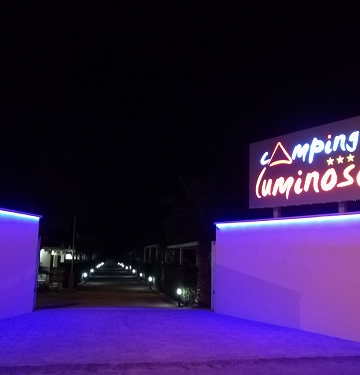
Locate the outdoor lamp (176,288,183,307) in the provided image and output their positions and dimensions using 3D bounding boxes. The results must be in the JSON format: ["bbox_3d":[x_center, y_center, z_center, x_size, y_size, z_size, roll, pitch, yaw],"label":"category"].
[{"bbox_3d":[-0.012,3.346,11.400,0.160,0.560,0.160,1,-10,0],"label":"outdoor lamp"}]

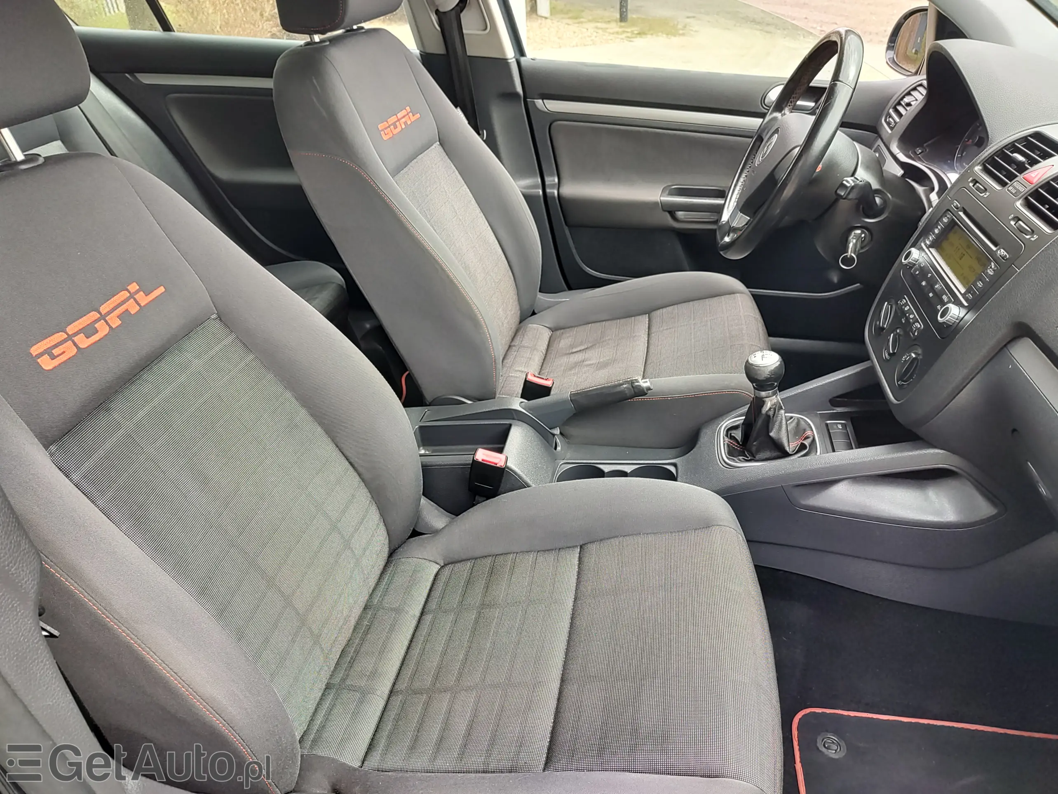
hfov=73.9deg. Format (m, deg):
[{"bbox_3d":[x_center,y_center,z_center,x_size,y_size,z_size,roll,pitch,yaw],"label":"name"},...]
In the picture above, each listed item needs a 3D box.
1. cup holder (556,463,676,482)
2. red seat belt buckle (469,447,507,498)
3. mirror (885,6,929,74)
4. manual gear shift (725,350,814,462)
[{"bbox_3d":[0.135,0.155,1.105,0.182,0.065,0.092,0,33,14],"label":"cup holder"},{"bbox_3d":[-0.059,0.109,0.994,0.043,0.069,0.025,16,35,3],"label":"red seat belt buckle"},{"bbox_3d":[0.843,-0.737,1.459,0.125,0.133,0.210,2,33,5],"label":"mirror"},{"bbox_3d":[0.333,0.008,0.973,0.122,0.145,0.113,-3,32,16],"label":"manual gear shift"}]

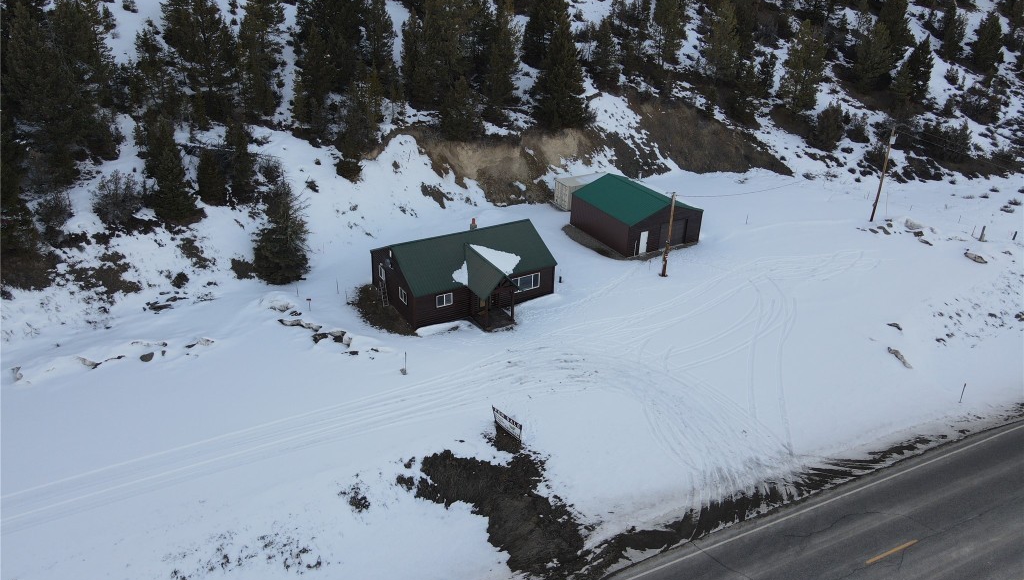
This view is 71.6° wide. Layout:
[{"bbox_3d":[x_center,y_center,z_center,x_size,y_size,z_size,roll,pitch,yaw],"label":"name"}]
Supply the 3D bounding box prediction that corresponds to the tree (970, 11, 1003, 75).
[{"bbox_3d":[66.003,-34.535,98.761,4.611,7.719,4.611,17,30,28],"label":"tree"}]

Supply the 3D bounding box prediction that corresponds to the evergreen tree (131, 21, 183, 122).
[{"bbox_3d":[-32.768,-19.677,64.413,4.370,8.976,4.370,1,27,0],"label":"evergreen tree"}]

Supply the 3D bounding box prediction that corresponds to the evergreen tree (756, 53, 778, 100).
[{"bbox_3d":[33.583,-27.738,92.398,2.761,6.078,2.761,1,27,0],"label":"evergreen tree"}]

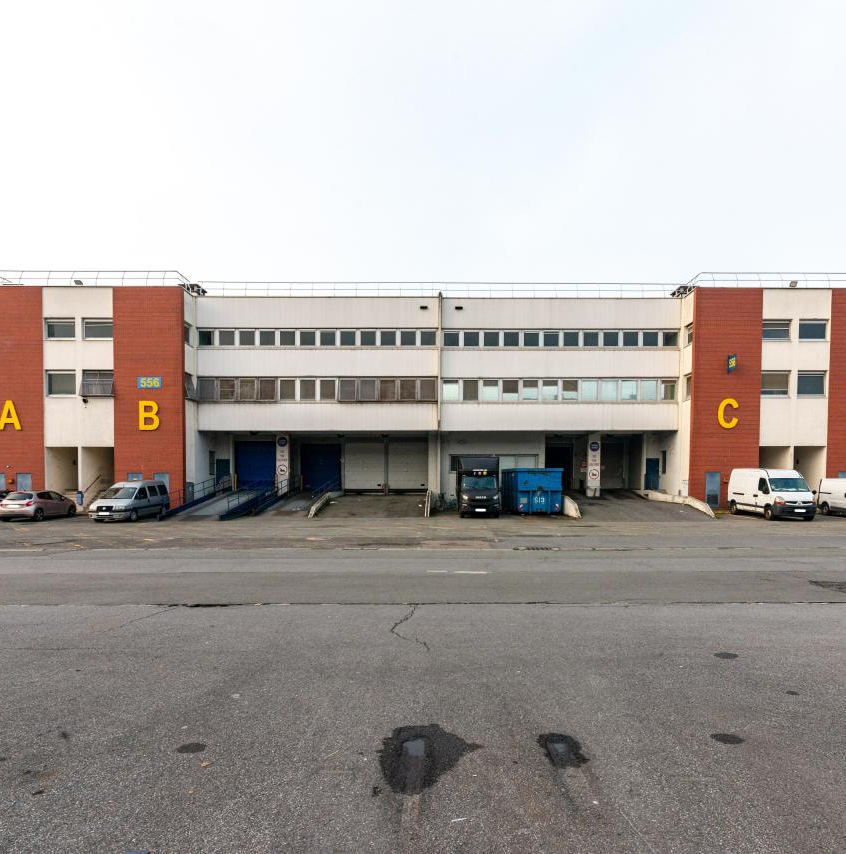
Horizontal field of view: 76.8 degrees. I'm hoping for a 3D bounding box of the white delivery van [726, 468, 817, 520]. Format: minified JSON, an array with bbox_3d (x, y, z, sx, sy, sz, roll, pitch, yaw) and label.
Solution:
[{"bbox_3d":[18.042,3.452,27.968,2.000,2.502,5.427,0,-3,8],"label":"white delivery van"}]

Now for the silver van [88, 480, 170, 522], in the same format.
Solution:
[{"bbox_3d":[-14.860,3.736,27.310,1.826,1.957,4.480,0,-3,2],"label":"silver van"}]

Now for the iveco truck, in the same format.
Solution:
[{"bbox_3d":[3.019,3.301,29.829,2.170,3.170,6.200,0,-3,3],"label":"iveco truck"}]

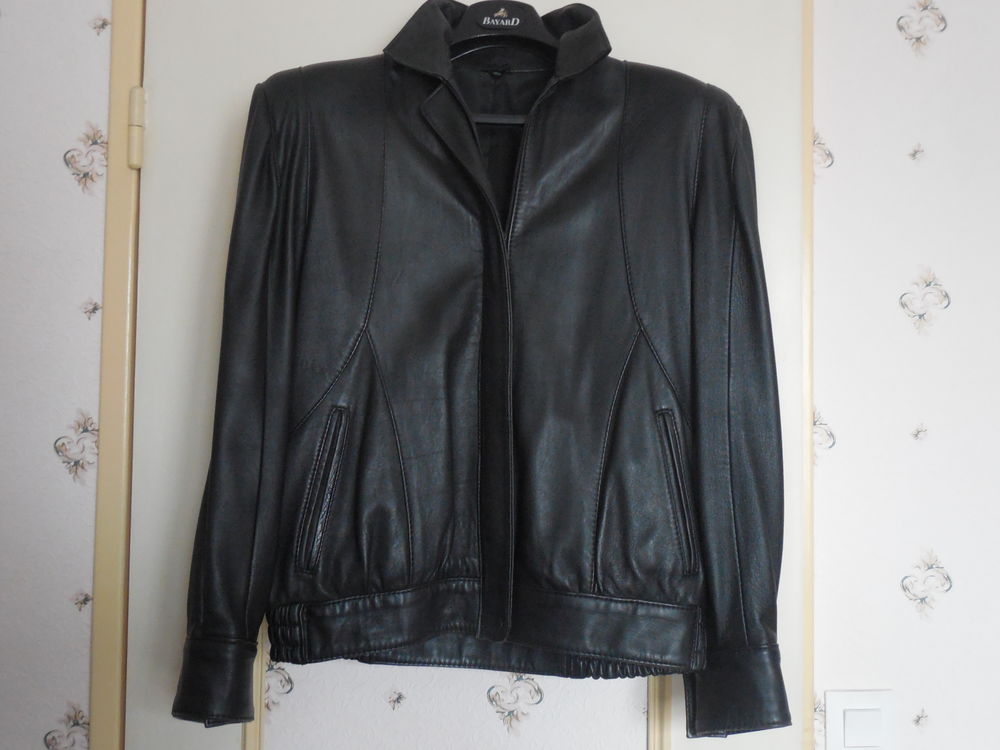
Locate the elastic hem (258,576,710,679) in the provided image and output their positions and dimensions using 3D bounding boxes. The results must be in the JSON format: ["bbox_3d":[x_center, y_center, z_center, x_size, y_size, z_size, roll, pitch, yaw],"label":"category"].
[{"bbox_3d":[-0.014,0.264,1.055,0.450,0.112,0.115,1,-3,-3],"label":"elastic hem"}]

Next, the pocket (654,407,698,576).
[{"bbox_3d":[0.181,0.120,1.040,0.028,0.168,0.020,-9,-2,-18],"label":"pocket"}]

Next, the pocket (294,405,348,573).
[{"bbox_3d":[-0.180,0.116,1.025,0.031,0.168,0.020,11,-2,9],"label":"pocket"}]

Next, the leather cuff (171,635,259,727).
[{"bbox_3d":[-0.294,0.314,1.040,0.083,0.087,0.060,6,-2,0],"label":"leather cuff"}]

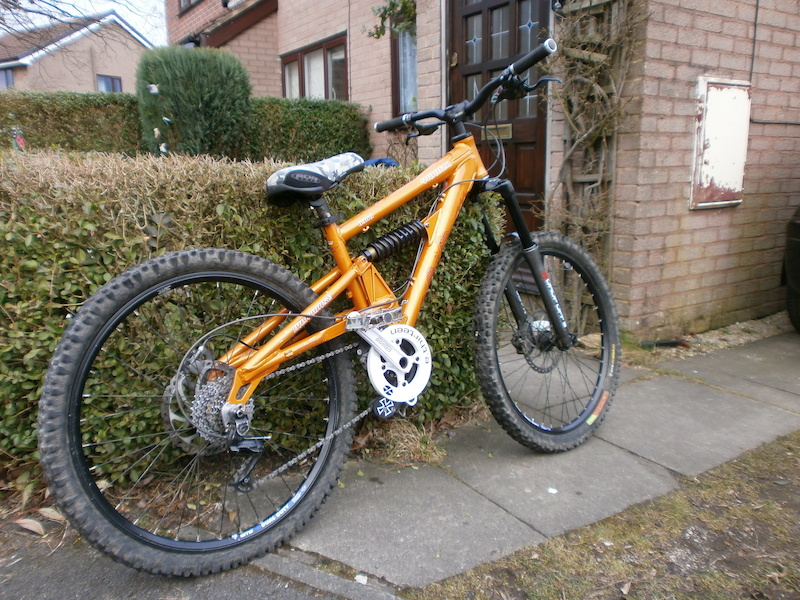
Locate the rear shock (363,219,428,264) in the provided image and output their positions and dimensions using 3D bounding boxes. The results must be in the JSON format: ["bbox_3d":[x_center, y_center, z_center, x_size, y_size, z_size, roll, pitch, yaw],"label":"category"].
[{"bbox_3d":[-0.012,-0.153,1.608,0.230,0.057,0.057,-33,15,-33],"label":"rear shock"}]

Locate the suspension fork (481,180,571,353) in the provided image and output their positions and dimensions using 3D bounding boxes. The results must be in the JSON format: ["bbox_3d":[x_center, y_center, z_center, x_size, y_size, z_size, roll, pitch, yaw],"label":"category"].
[{"bbox_3d":[0.371,-0.087,1.876,0.085,0.560,0.175,-37,19,-33],"label":"suspension fork"}]

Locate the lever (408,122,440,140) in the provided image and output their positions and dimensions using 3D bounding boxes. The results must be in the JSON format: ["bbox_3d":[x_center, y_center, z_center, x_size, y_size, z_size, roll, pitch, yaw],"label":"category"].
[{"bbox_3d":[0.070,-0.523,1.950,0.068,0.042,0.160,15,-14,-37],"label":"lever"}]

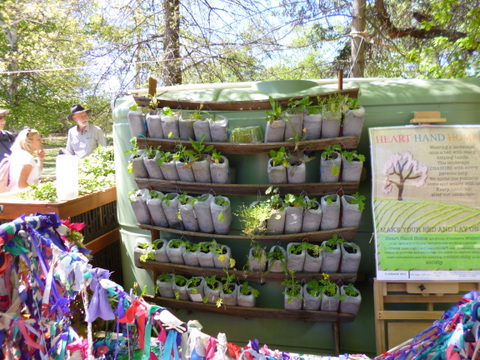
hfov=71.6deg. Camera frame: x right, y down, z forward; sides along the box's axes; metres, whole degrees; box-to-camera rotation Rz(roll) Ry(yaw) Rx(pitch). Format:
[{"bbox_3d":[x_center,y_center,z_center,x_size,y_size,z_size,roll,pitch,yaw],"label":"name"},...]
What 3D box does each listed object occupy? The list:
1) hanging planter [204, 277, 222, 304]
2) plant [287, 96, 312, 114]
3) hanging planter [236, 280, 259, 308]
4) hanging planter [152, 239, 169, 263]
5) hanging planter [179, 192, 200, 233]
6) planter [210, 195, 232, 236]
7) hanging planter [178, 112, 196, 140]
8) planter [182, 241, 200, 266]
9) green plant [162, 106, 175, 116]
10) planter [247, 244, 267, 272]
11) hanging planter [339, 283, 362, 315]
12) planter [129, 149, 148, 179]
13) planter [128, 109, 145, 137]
[{"bbox_3d":[-0.147,0.619,1.855,0.083,0.141,0.083,0,4,11],"label":"hanging planter"},{"bbox_3d":[0.327,-0.409,1.838,0.134,0.087,0.125,1,9,9],"label":"plant"},{"bbox_3d":[0.050,0.745,2.174,0.118,0.138,0.100,2,7,12],"label":"hanging planter"},{"bbox_3d":[-0.485,0.450,2.089,0.100,0.141,0.100,-2,6,10],"label":"hanging planter"},{"bbox_3d":[-0.285,0.178,1.852,0.084,0.200,0.084,0,4,11],"label":"hanging planter"},{"bbox_3d":[-0.105,0.202,1.930,0.098,0.218,0.095,-2,8,11],"label":"planter"},{"bbox_3d":[-0.347,-0.353,2.209,0.102,0.179,0.100,2,7,12],"label":"hanging planter"},{"bbox_3d":[-0.292,0.455,2.055,0.100,0.137,0.100,-2,6,10],"label":"planter"},{"bbox_3d":[-0.394,-0.377,1.836,0.058,0.050,0.058,0,4,11],"label":"green plant"},{"bbox_3d":[0.100,0.450,1.891,0.095,0.134,0.095,1,9,10],"label":"planter"},{"bbox_3d":[0.673,0.722,2.037,0.118,0.148,0.100,2,7,12],"label":"hanging planter"},{"bbox_3d":[-0.616,-0.099,2.026,0.095,0.175,0.095,-3,8,9],"label":"planter"},{"bbox_3d":[-0.703,-0.392,2.284,0.099,0.185,0.100,2,7,12],"label":"planter"}]

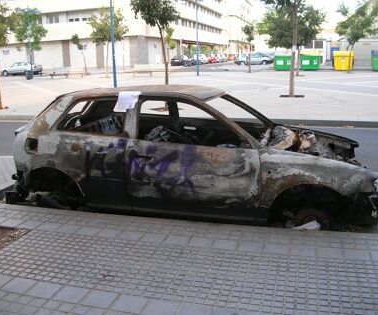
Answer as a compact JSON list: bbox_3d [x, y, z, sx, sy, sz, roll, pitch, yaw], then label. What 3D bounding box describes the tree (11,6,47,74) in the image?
[{"bbox_3d":[-12.916,-9.464,34.500,2.750,5.500,2.750,2,14,15],"label":"tree"}]

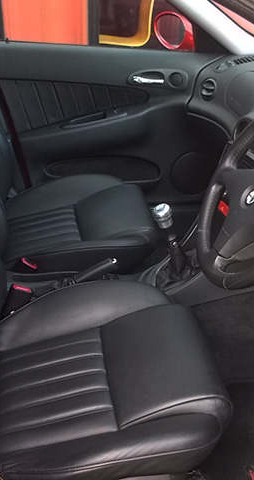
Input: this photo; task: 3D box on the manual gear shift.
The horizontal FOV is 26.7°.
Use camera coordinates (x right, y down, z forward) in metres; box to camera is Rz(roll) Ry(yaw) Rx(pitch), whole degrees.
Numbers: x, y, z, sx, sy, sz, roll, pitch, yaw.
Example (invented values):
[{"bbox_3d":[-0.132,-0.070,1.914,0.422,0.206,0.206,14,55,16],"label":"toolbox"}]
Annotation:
[{"bbox_3d":[0.115,-0.003,1.404,0.066,0.200,0.057,-14,30,-2],"label":"manual gear shift"}]

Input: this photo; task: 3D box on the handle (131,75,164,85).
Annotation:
[{"bbox_3d":[0.075,-0.557,1.864,0.115,0.026,0.028,1,28,-10],"label":"handle"}]

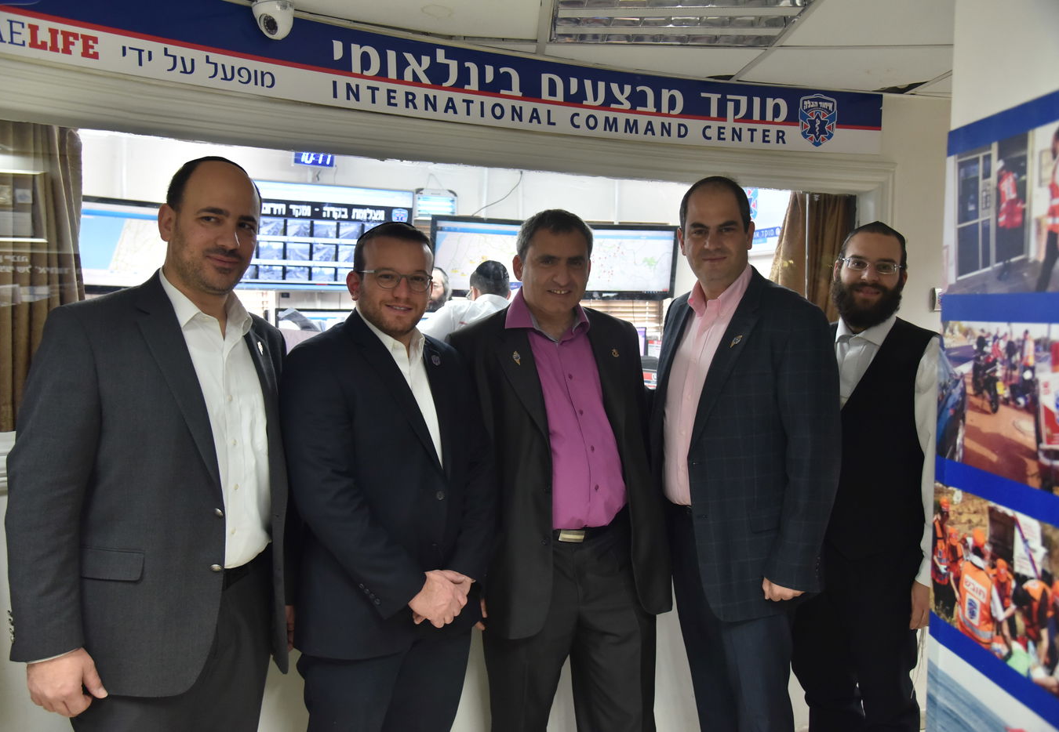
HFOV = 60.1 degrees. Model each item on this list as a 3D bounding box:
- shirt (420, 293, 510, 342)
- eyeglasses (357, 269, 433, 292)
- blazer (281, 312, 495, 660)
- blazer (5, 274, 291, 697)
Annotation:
[{"bbox_3d":[-0.179,0.033,3.700,0.540,0.660,0.330,0,2,-22],"label":"shirt"},{"bbox_3d":[-0.296,-0.184,1.970,0.137,0.044,0.143,6,3,-31],"label":"eyeglasses"},{"bbox_3d":[-0.305,0.237,1.980,0.500,0.710,0.330,-1,3,-38],"label":"blazer"},{"bbox_3d":[-0.692,0.196,1.690,0.530,0.720,0.320,-1,3,-42],"label":"blazer"}]

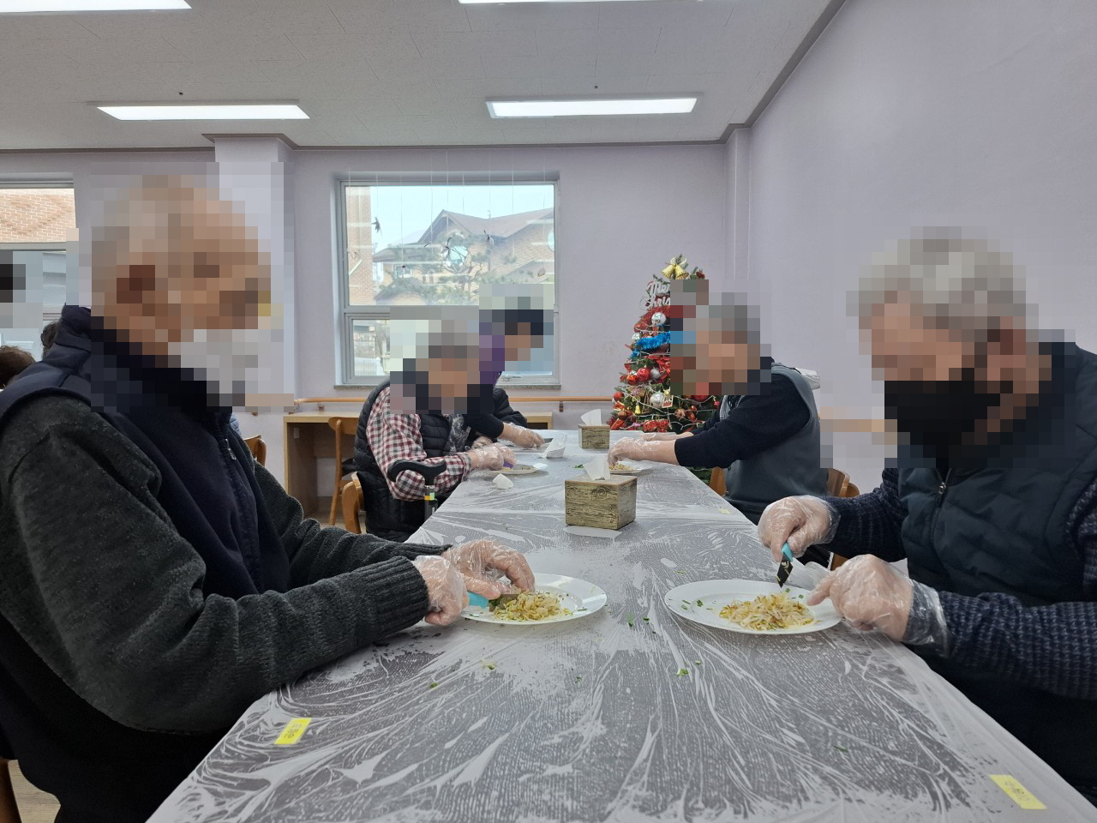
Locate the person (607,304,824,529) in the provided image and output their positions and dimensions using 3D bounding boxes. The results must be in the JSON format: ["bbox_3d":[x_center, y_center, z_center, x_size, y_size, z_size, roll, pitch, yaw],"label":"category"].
[{"bbox_3d":[0.521,0.274,2.323,0.632,1.257,0.500,0,3,2],"label":"person"}]

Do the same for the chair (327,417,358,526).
[{"bbox_3d":[-1.040,0.411,4.437,0.460,0.775,0.500,0,3,2],"label":"chair"}]

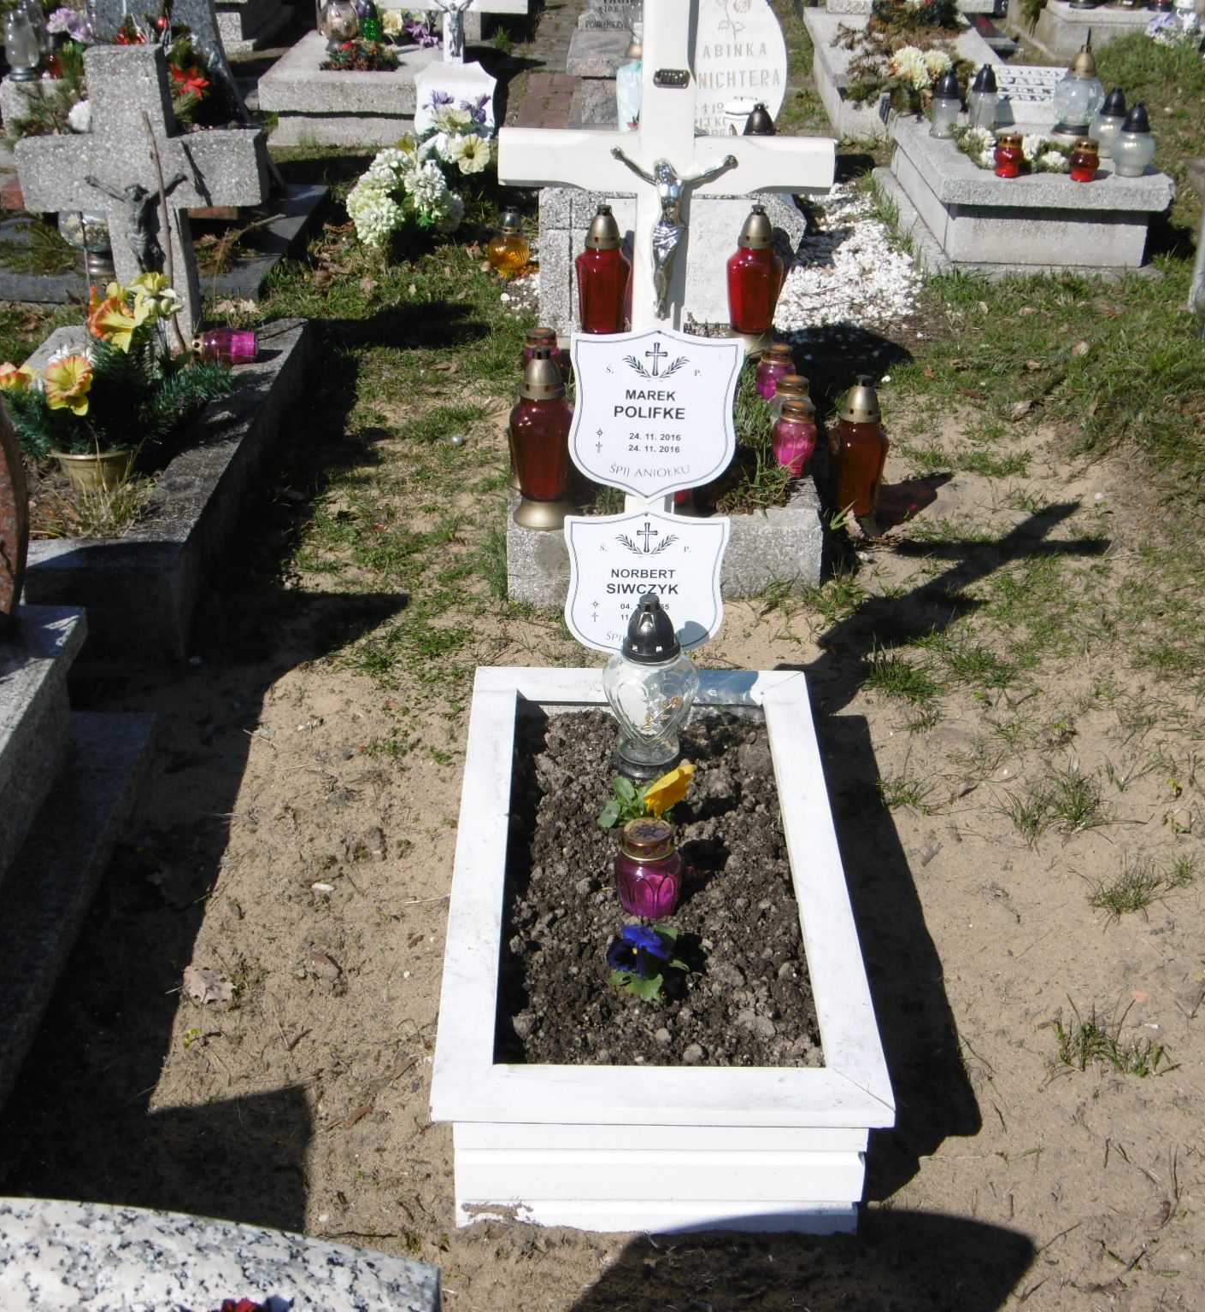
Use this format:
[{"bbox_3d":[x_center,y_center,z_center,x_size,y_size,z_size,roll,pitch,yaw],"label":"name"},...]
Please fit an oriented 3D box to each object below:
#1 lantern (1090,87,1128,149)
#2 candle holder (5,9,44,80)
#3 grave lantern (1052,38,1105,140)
[{"bbox_3d":[1.464,-1.551,5.565,0.120,0.192,0.120,1,28,-1],"label":"lantern"},{"bbox_3d":[-1.865,-1.973,6.200,0.112,0.215,0.112,2,28,0],"label":"candle holder"},{"bbox_3d":[1.420,-1.697,5.757,0.154,0.265,0.154,1,28,-1],"label":"grave lantern"}]

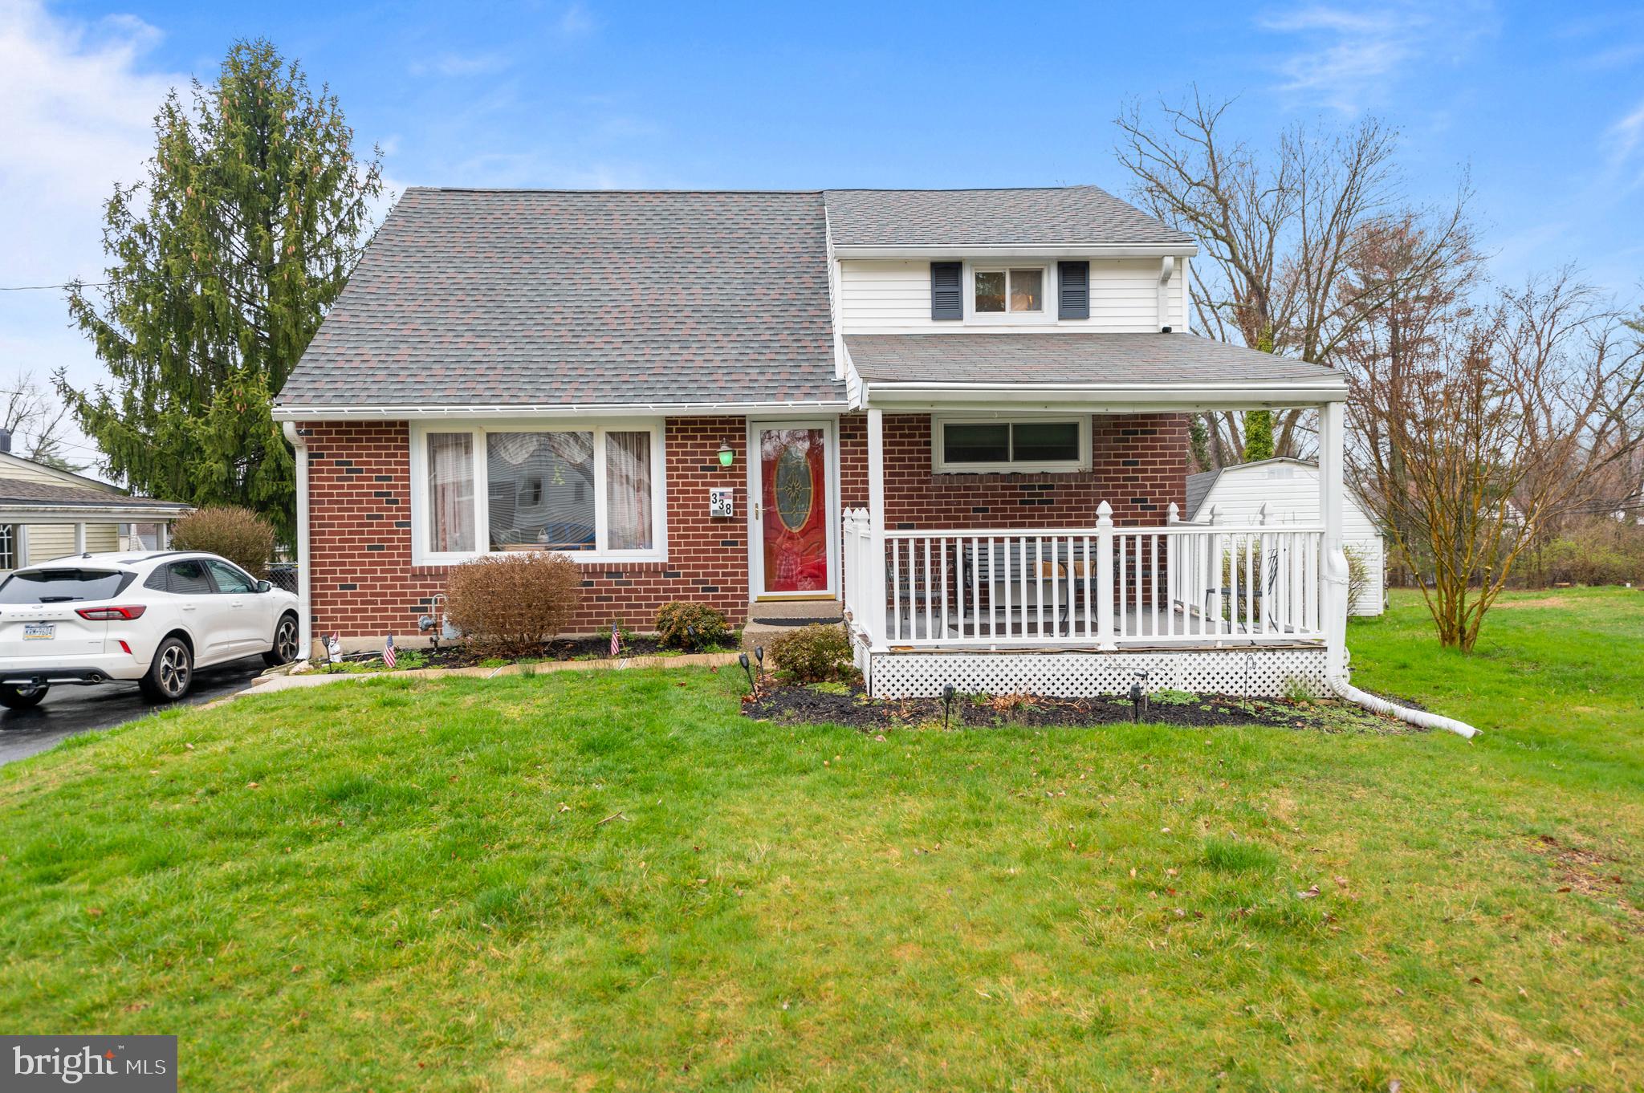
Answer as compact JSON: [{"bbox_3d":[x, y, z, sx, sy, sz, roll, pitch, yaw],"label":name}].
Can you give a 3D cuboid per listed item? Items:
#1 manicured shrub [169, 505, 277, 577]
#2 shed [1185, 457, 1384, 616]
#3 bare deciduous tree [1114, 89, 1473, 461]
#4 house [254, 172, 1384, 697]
[{"bbox_3d":[-8.908,0.405,16.319,1.555,2.034,1.555,-1,2,0],"label":"manicured shrub"},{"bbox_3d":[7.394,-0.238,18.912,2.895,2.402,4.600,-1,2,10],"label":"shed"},{"bbox_3d":[12.870,-5.803,29.946,9.815,13.470,9.000,-1,2,0],"label":"bare deciduous tree"},{"bbox_3d":[-0.929,-2.001,14.064,9.803,6.150,11.500,-1,2,-1],"label":"house"}]

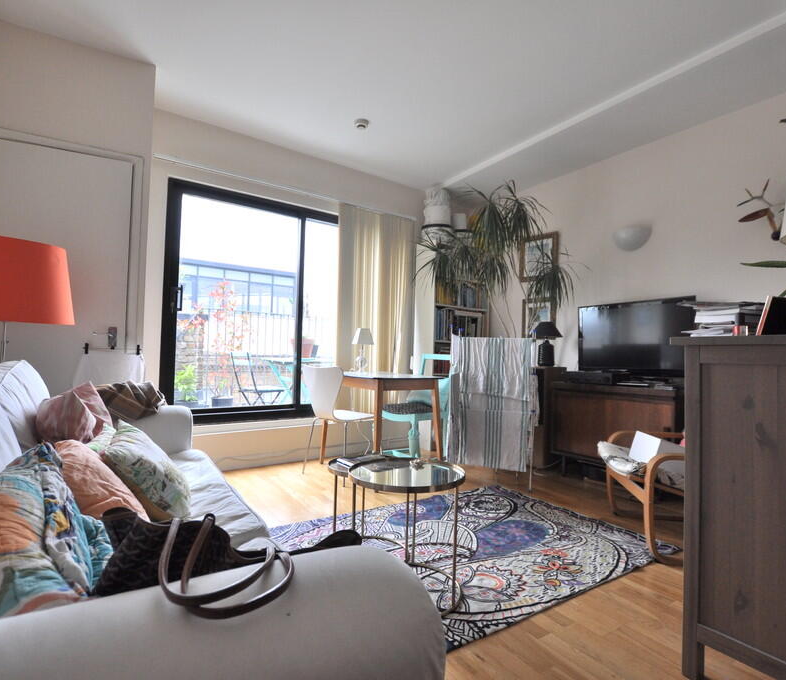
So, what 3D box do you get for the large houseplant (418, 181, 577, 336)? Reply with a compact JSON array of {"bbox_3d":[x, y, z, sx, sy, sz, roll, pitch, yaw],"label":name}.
[{"bbox_3d":[0.834,-0.137,3.576,1.000,2.340,1.050,3,-2,-34],"label":"large houseplant"}]

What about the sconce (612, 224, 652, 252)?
[{"bbox_3d":[1.754,-0.756,3.171,0.130,0.165,0.275,3,-2,-34],"label":"sconce"}]

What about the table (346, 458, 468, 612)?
[{"bbox_3d":[0.052,0.742,1.677,0.475,0.455,0.475,1,-2,0],"label":"table"}]

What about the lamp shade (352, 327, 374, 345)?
[{"bbox_3d":[-0.248,-0.031,3.474,0.145,0.140,0.145,3,-2,-34],"label":"lamp shade"}]

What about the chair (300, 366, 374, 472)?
[{"bbox_3d":[-0.360,0.604,3.222,0.460,0.800,0.510,0,-2,38],"label":"chair"}]

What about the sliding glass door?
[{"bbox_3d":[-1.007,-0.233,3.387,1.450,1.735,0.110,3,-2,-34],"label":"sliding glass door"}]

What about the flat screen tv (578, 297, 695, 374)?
[{"bbox_3d":[1.667,0.007,2.990,0.090,0.540,0.800,3,-2,-34],"label":"flat screen tv"}]

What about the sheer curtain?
[{"bbox_3d":[-0.138,-0.253,3.863,0.850,1.840,0.110,3,-2,-34],"label":"sheer curtain"}]

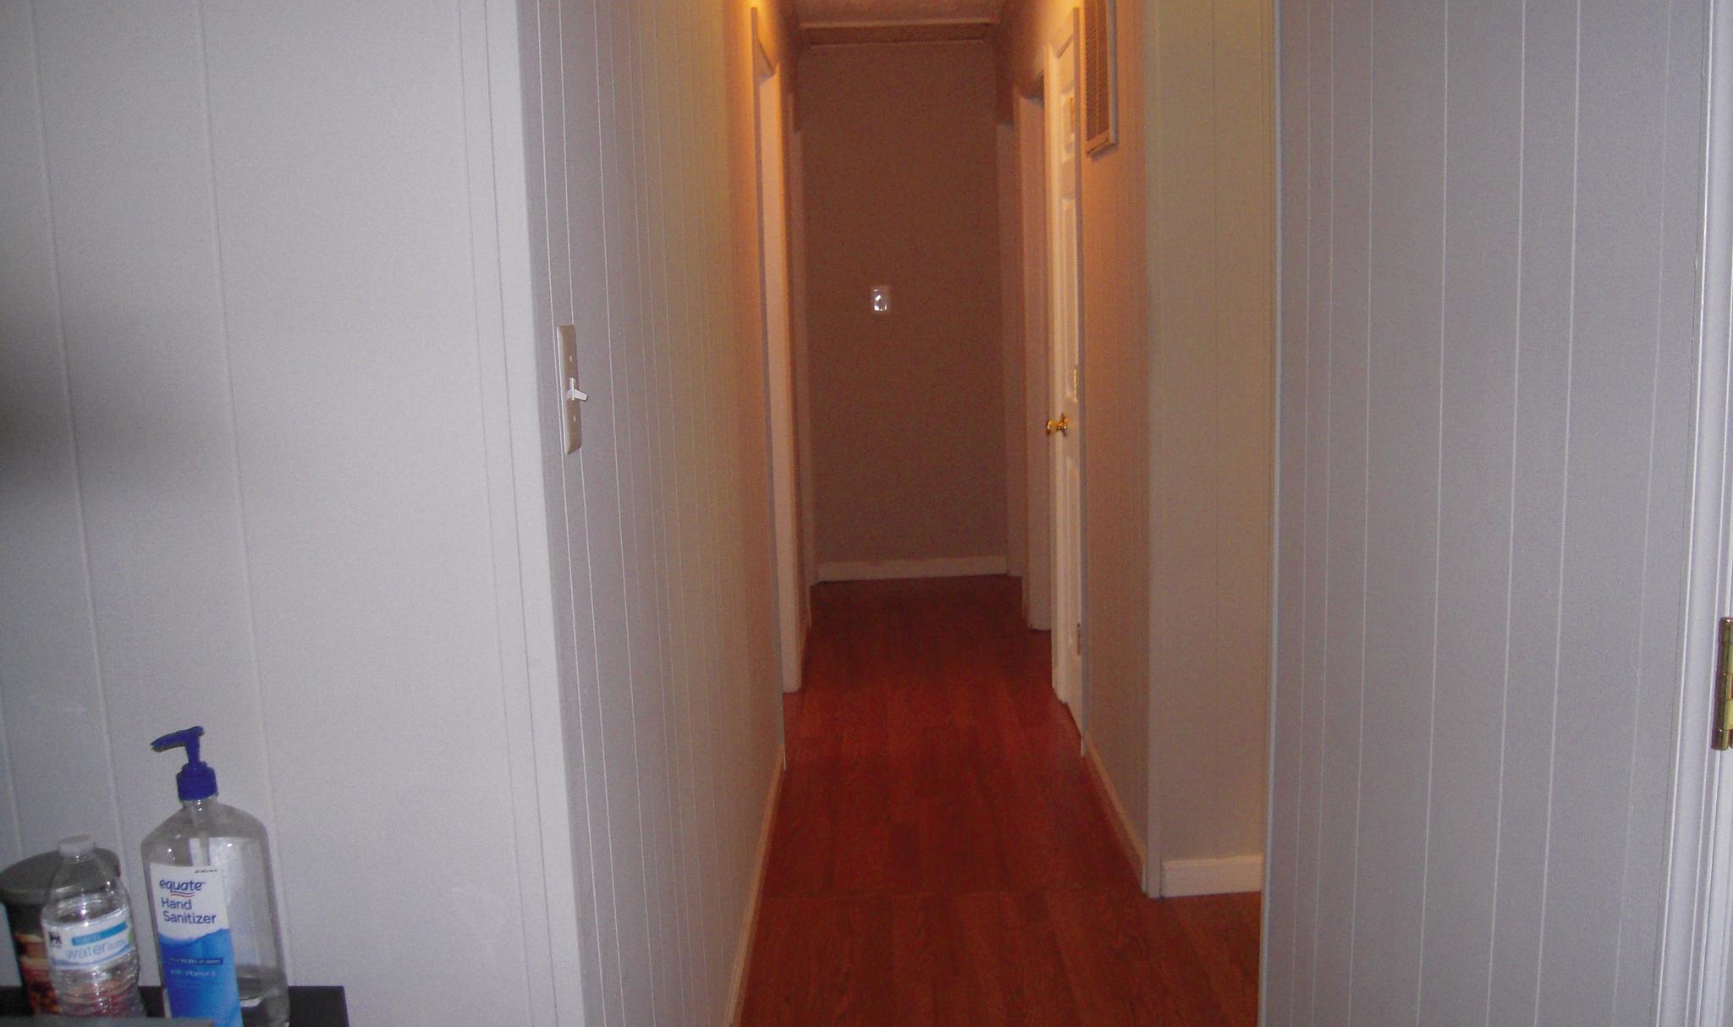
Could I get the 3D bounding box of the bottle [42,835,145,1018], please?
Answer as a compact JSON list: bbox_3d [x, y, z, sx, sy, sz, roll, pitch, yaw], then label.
[{"bbox_3d":[-0.581,0.339,1.056,0.065,0.195,0.065,-2,10,0],"label":"bottle"}]

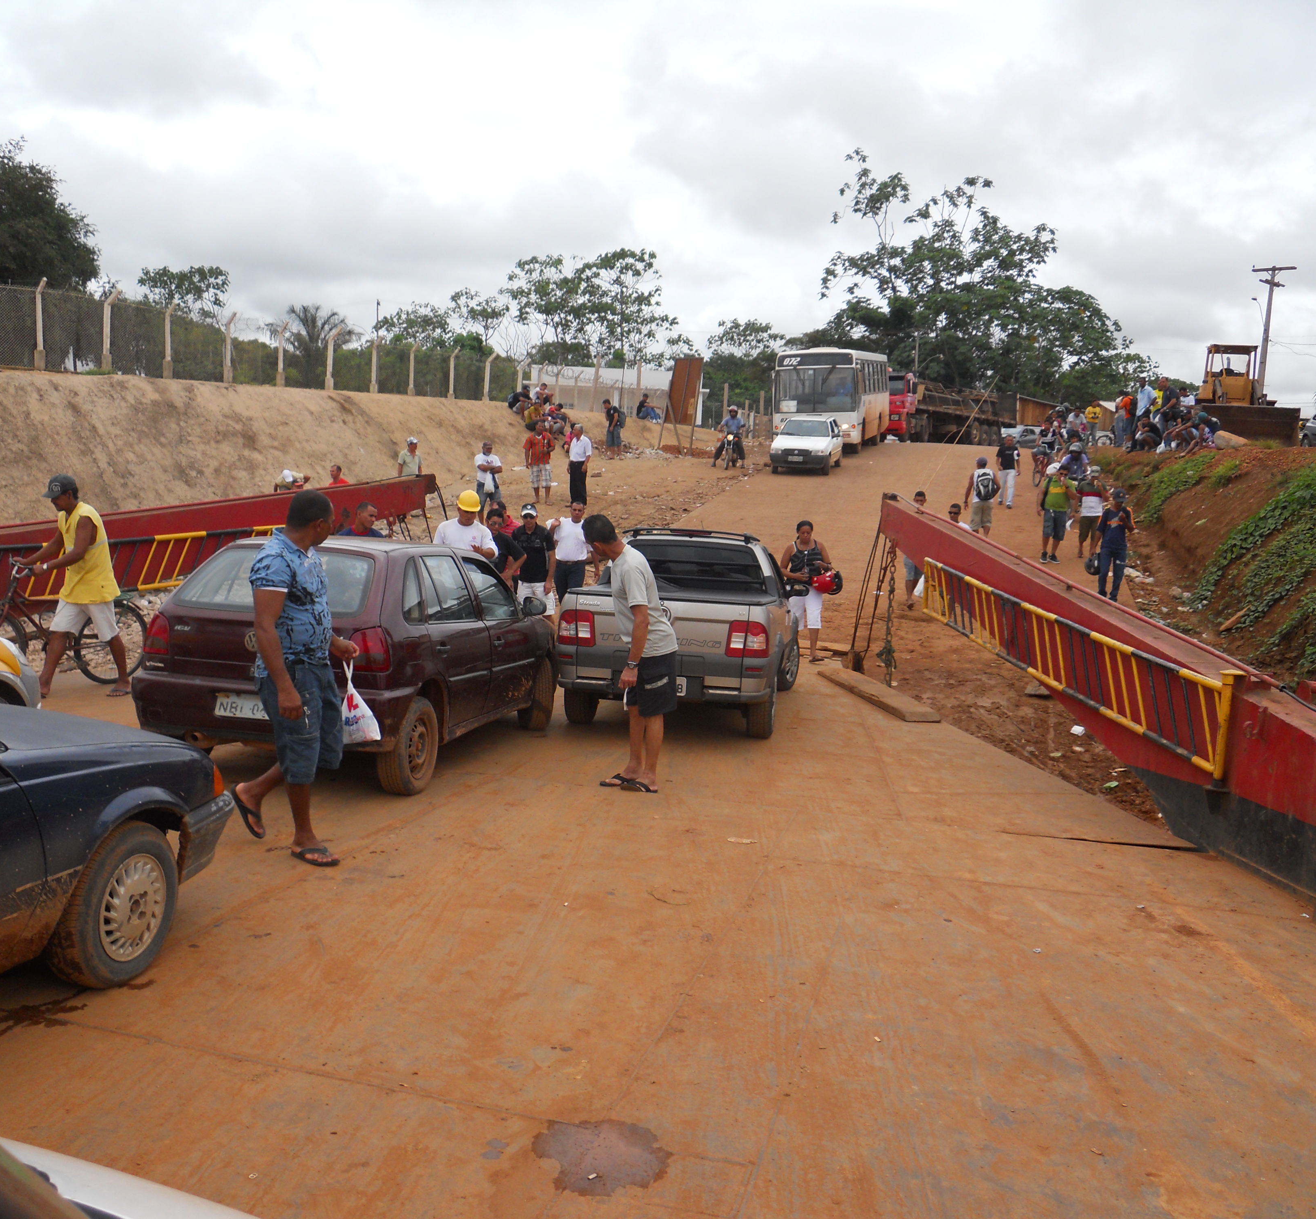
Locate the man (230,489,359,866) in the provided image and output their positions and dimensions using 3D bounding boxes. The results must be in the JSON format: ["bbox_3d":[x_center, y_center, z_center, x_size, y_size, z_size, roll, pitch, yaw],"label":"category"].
[{"bbox_3d":[-1.688,0.316,6.121,0.580,1.731,0.510,6,7,36],"label":"man"}]

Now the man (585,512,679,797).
[{"bbox_3d":[-0.157,0.259,7.921,0.580,1.662,0.480,3,5,8],"label":"man"}]

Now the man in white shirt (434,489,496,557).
[{"bbox_3d":[-1.743,-0.196,11.780,0.550,1.730,0.380,1,5,-9],"label":"man in white shirt"}]

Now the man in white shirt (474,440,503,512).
[{"bbox_3d":[-3.443,-2.567,26.800,0.560,1.689,0.360,1,5,-9],"label":"man in white shirt"}]

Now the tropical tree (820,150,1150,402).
[{"bbox_3d":[16.600,-16.000,68.000,15.500,13.600,12.000,4,8,14],"label":"tropical tree"}]

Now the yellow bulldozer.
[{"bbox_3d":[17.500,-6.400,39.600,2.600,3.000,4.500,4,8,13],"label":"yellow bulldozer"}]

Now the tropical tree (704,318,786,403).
[{"bbox_3d":[5.250,-14.600,80.000,5.000,6.200,4.800,2,8,0],"label":"tropical tree"}]

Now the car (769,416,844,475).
[{"bbox_3d":[4.042,-4.450,35.268,1.560,1.440,3.690,4,13,15],"label":"car"}]

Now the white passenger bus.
[{"bbox_3d":[5.970,-6.950,43.650,2.520,3.150,10.600,3,11,14],"label":"white passenger bus"}]

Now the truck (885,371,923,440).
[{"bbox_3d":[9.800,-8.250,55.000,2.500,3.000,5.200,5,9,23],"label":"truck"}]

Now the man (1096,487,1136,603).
[{"bbox_3d":[6.963,-0.977,20.000,0.580,1.730,0.380,3,5,11],"label":"man"}]

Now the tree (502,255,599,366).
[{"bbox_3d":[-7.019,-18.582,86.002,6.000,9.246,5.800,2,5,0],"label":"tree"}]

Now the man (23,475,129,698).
[{"bbox_3d":[-4.520,-0.180,10.200,0.700,1.710,0.560,-5,10,-40],"label":"man"}]

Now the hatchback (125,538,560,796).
[{"bbox_3d":[-1.857,0.229,9.310,1.650,1.410,3.840,5,4,13],"label":"hatchback"}]

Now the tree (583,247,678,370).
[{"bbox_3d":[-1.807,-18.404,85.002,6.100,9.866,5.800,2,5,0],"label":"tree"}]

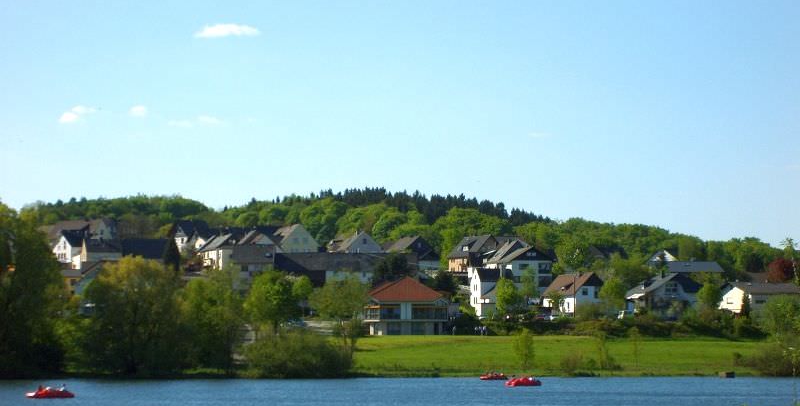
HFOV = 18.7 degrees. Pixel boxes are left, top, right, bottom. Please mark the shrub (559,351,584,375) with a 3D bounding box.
[{"bbox_3d":[25.020,23.270,354.000,3.800,3.800,3.500,0,-4,0],"label":"shrub"}]

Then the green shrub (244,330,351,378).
[{"bbox_3d":[-14.320,21.090,339.000,14.800,6.800,10.000,0,-4,0],"label":"green shrub"}]

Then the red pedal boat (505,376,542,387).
[{"bbox_3d":[13.390,19.370,263.000,3.750,1.150,1.650,1,-4,-15],"label":"red pedal boat"}]

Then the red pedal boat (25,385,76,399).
[{"bbox_3d":[-28.370,15.380,197.000,3.850,1.150,1.650,0,-4,-3],"label":"red pedal boat"}]

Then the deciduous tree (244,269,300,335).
[{"bbox_3d":[-21.180,16.400,400.000,8.900,11.000,8.500,0,-4,0],"label":"deciduous tree"}]

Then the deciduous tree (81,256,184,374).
[{"bbox_3d":[-38.030,15.850,345.000,14.500,16.800,13.000,0,-4,0],"label":"deciduous tree"}]

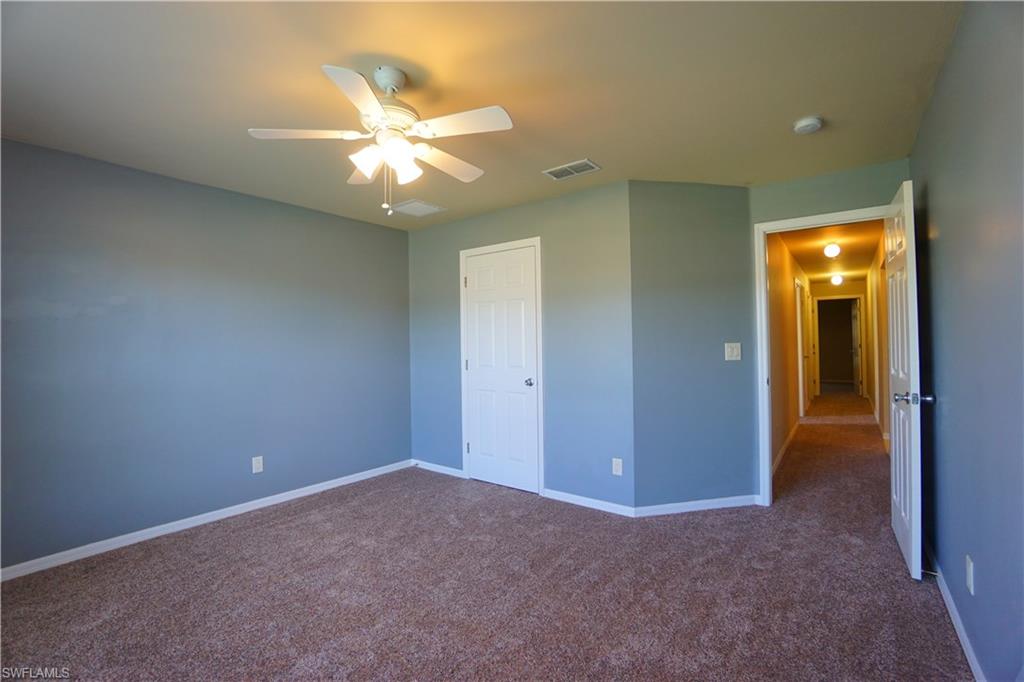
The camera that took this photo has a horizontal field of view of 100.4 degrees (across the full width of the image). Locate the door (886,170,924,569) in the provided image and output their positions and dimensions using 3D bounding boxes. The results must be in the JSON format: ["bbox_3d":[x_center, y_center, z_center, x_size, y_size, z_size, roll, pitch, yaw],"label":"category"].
[{"bbox_3d":[2.272,0.197,2.488,0.040,2.030,0.770,-1,-1,36],"label":"door"}]

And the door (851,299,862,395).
[{"bbox_3d":[7.375,0.120,9.144,0.040,2.030,0.740,-1,-1,31],"label":"door"}]

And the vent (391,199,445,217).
[{"bbox_3d":[-0.808,-1.130,3.686,0.350,0.020,0.340,-1,-1,38],"label":"vent"}]

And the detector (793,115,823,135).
[{"bbox_3d":[1.608,-1.169,2.314,0.135,0.042,0.135,-1,-1,38],"label":"detector"}]

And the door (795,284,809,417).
[{"bbox_3d":[4.691,0.138,6.923,0.045,2.030,0.760,-1,-1,38],"label":"door"}]

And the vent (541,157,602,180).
[{"bbox_3d":[0.400,-1.155,2.914,0.350,0.020,0.190,-1,-1,38],"label":"vent"}]

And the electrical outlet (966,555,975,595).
[{"bbox_3d":[1.715,0.874,1.597,0.008,0.117,0.072,-1,-1,38],"label":"electrical outlet"}]

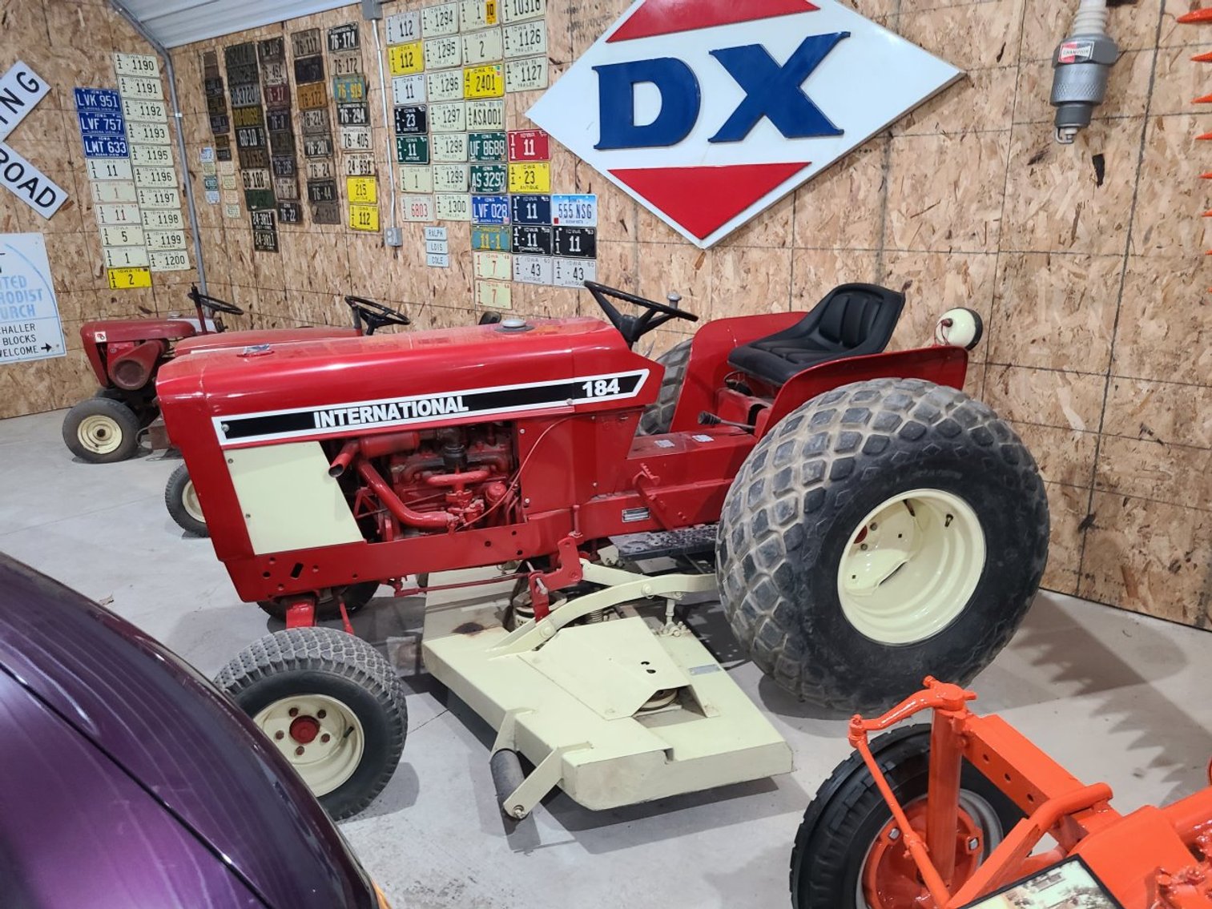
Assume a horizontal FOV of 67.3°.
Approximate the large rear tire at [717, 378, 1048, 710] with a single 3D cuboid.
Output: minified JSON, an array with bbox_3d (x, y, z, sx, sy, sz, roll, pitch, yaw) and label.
[{"bbox_3d":[0.820,0.275,2.691,1.000,1.000,0.390,-6,17,-17],"label":"large rear tire"}]

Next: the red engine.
[{"bbox_3d":[-0.528,0.073,2.736,0.520,0.420,0.380,-6,17,-17],"label":"red engine"}]

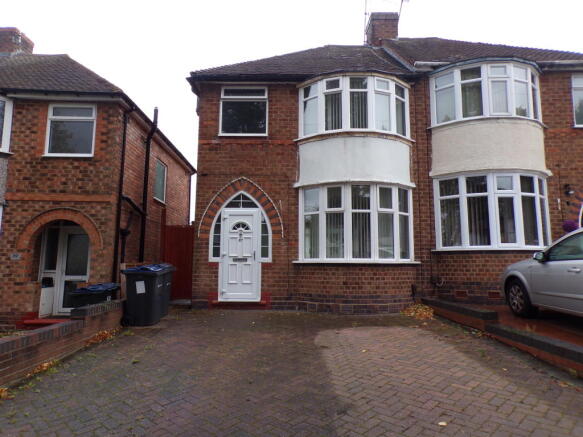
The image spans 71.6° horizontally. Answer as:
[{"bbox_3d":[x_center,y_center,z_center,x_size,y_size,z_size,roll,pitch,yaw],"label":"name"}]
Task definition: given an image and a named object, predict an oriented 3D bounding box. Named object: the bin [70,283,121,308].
[{"bbox_3d":[-3.800,1.850,7.760,0.730,1.070,0.580,0,-8,0],"label":"bin"}]

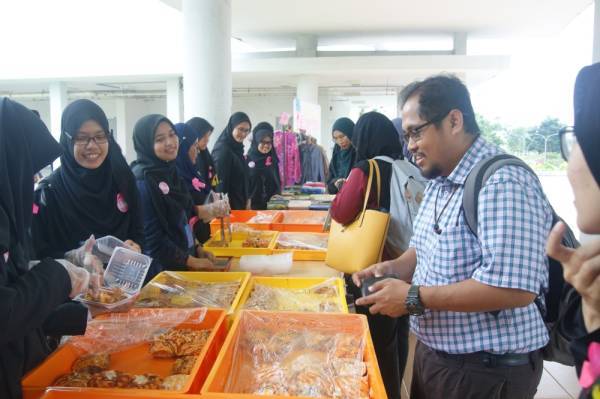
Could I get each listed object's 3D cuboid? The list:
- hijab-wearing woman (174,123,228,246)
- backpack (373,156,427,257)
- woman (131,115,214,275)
[{"bbox_3d":[-0.647,0.277,2.974,0.450,1.540,0.450,1,7,7],"label":"hijab-wearing woman"},{"bbox_3d":[0.526,0.039,2.200,0.250,0.460,0.300,4,8,30],"label":"backpack"},{"bbox_3d":[-0.702,0.320,2.476,0.450,1.570,0.450,3,7,22],"label":"woman"}]

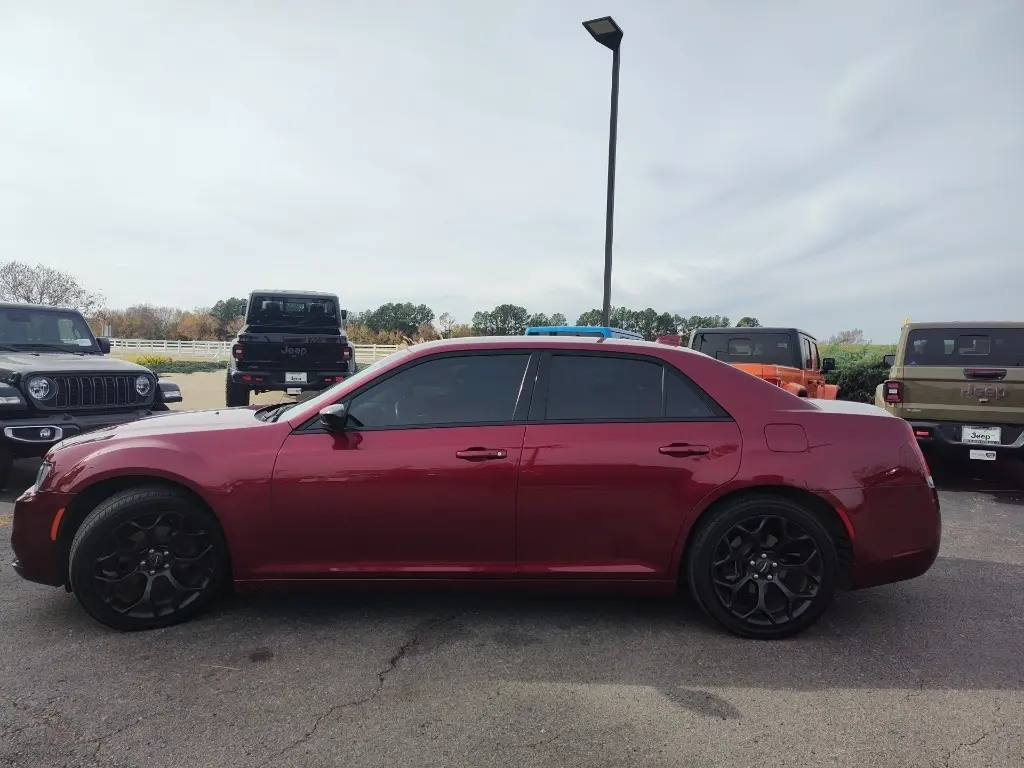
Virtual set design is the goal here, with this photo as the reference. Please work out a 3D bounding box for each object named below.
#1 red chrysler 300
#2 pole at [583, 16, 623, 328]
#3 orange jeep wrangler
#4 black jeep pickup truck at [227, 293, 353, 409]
[{"bbox_3d":[-0.125,0.459,4.220,5.040,1.485,1.950,1,3,0],"label":"red chrysler 300"},{"bbox_3d":[1.930,-3.500,15.050,0.600,8.450,1.250,3,3,29],"label":"pole"},{"bbox_3d":[3.660,0.139,10.200,1.920,1.880,5.350,3,4,32],"label":"orange jeep wrangler"},{"bbox_3d":[-3.860,-0.420,12.050,1.970,2.100,5.350,0,3,-17],"label":"black jeep pickup truck"}]

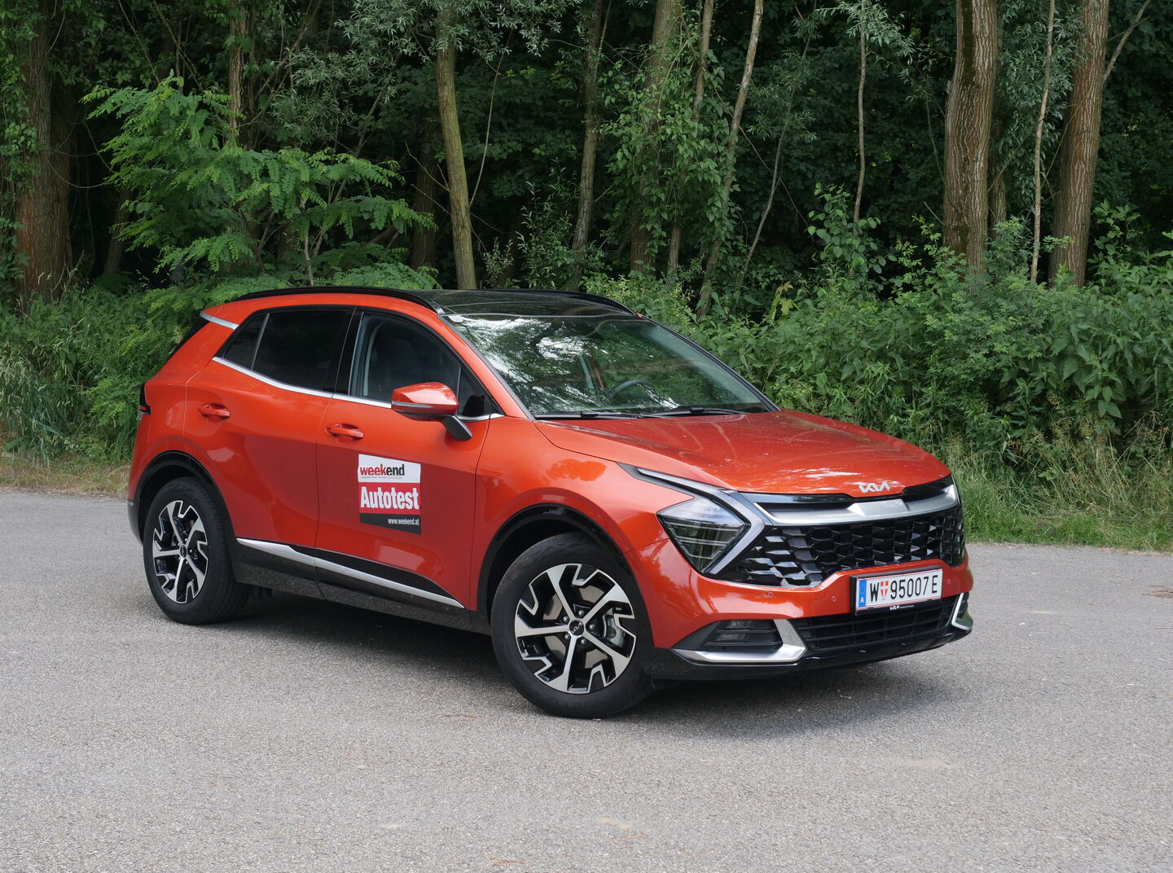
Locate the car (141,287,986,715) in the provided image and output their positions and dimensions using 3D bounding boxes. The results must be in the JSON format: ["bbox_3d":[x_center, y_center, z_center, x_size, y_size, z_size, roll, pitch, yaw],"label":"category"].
[{"bbox_3d":[-0.352,0.142,8.686,1.880,1.650,4.515,-2,5,-44],"label":"car"}]

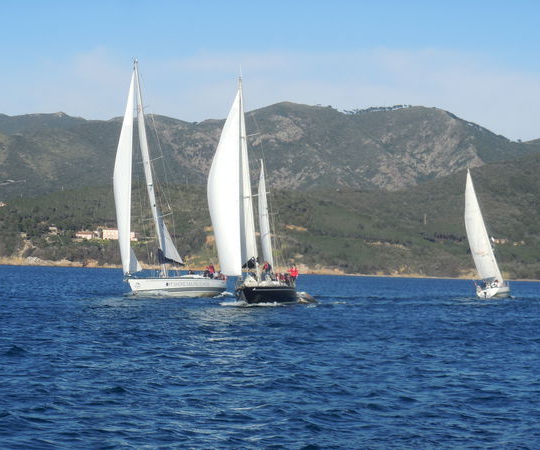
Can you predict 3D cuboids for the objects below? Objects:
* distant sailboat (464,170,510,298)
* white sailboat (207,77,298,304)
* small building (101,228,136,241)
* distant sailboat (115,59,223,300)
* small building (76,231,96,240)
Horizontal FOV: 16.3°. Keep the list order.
[{"bbox_3d":[24.461,1.146,221.005,3.700,15.200,11.000,-18,-8,19],"label":"distant sailboat"},{"bbox_3d":[-1.480,-2.733,150.519,5.200,17.800,14.500,-6,-3,11],"label":"white sailboat"},{"bbox_3d":[-108.254,6.931,1350.000,25.000,8.300,11.000,2,-1,-2],"label":"small building"},{"bbox_3d":[-9.170,-3.902,164.119,4.600,20.300,14.300,-11,-7,26],"label":"distant sailboat"},{"bbox_3d":[-131.477,7.717,1350.000,13.500,6.300,8.500,1,-1,10],"label":"small building"}]

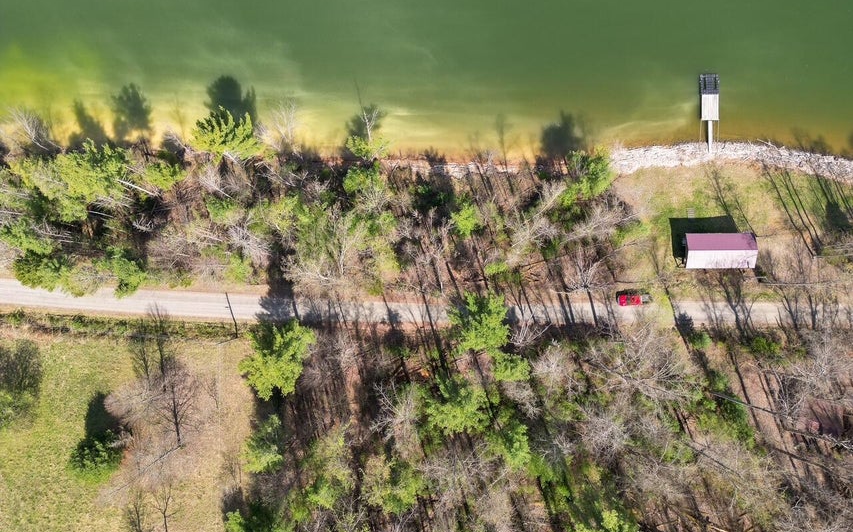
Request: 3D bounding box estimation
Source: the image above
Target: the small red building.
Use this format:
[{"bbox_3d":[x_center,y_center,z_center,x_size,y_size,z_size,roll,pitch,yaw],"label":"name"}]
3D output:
[{"bbox_3d":[51.153,-2.590,104.008,12.000,4.600,6.100,0,88,0],"label":"small red building"}]

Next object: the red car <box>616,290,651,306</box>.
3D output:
[{"bbox_3d":[37.400,6.250,106.100,5.400,1.750,1.950,0,90,0],"label":"red car"}]

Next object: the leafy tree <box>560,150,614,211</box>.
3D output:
[{"bbox_3d":[27.913,-14.777,102.231,7.700,13.000,7.700,0,88,0],"label":"leafy tree"}]

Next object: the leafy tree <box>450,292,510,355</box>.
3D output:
[{"bbox_3d":[9.082,9.660,97.675,9.800,15.000,10.000,0,88,0],"label":"leafy tree"}]

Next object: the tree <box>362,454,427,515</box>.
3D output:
[{"bbox_3d":[-5.300,36.000,98.500,9.300,12.000,9.300,0,90,0],"label":"tree"}]

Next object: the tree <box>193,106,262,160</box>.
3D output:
[{"bbox_3d":[-35.018,-22.964,104.086,12.000,11.000,8.000,0,88,0],"label":"tree"}]

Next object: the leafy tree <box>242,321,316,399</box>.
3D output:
[{"bbox_3d":[-22.400,14.200,98.200,11.000,17.500,11.000,0,90,0],"label":"leafy tree"}]

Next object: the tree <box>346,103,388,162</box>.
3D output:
[{"bbox_3d":[-10.300,-22.600,103.500,7.400,11.500,7.400,0,90,0],"label":"tree"}]

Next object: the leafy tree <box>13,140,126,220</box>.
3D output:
[{"bbox_3d":[-60.914,-14.287,101.209,17.000,14.000,12.000,0,88,0],"label":"leafy tree"}]

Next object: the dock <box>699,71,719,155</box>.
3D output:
[{"bbox_3d":[52.600,-28.300,109.500,3.400,1.100,14.400,0,90,0],"label":"dock"}]

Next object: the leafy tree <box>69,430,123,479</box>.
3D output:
[{"bbox_3d":[-55.476,31.447,99.738,7.500,8.000,7.000,0,88,0],"label":"leafy tree"}]

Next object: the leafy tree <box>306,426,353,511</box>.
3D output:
[{"bbox_3d":[-15.800,32.700,98.500,7.800,13.000,7.800,0,90,0],"label":"leafy tree"}]

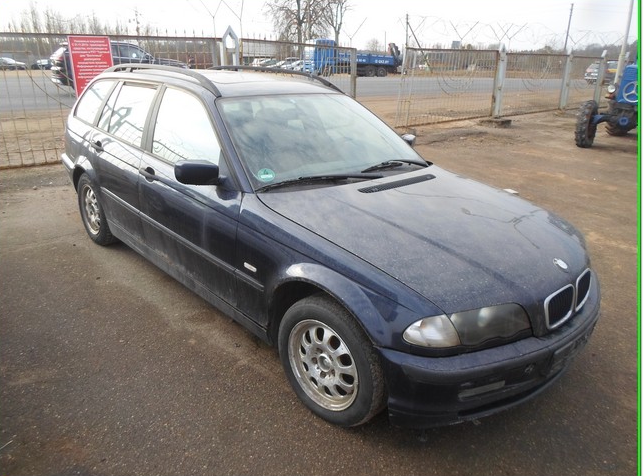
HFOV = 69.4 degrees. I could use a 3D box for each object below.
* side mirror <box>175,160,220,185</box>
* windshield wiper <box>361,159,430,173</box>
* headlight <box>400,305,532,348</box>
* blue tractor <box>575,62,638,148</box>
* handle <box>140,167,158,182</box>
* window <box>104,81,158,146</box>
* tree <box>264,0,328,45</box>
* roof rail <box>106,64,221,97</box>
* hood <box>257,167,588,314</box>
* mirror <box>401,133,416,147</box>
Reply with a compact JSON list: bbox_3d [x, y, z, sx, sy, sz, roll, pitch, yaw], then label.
[{"bbox_3d":[-0.603,-0.316,2.273,0.220,0.140,0.120,-17,29,-41],"label":"side mirror"},{"bbox_3d":[0.479,-0.463,2.942,0.600,0.070,0.100,-17,29,-41],"label":"windshield wiper"},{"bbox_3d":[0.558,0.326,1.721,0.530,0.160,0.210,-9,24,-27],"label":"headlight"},{"bbox_3d":[6.837,-3.154,9.253,1.950,2.650,3.800,20,28,39],"label":"blue tractor"},{"bbox_3d":[-1.040,-0.375,2.750,0.055,0.060,0.210,-17,29,-41],"label":"handle"},{"bbox_3d":[-1.295,-0.856,3.114,0.760,0.370,0.060,22,-1,41],"label":"window"},{"bbox_3d":[-2.721,-24.849,54.648,7.600,9.800,7.200,1,21,-3],"label":"tree"},{"bbox_3d":[-1.143,-1.092,3.158,0.070,0.120,1.680,-17,29,-41],"label":"roof rail"},{"bbox_3d":[0.659,-0.056,2.338,1.440,0.330,1.290,-17,35,-41],"label":"hood"},{"bbox_3d":[0.645,-0.721,3.461,0.210,0.135,0.120,-17,29,-41],"label":"mirror"}]

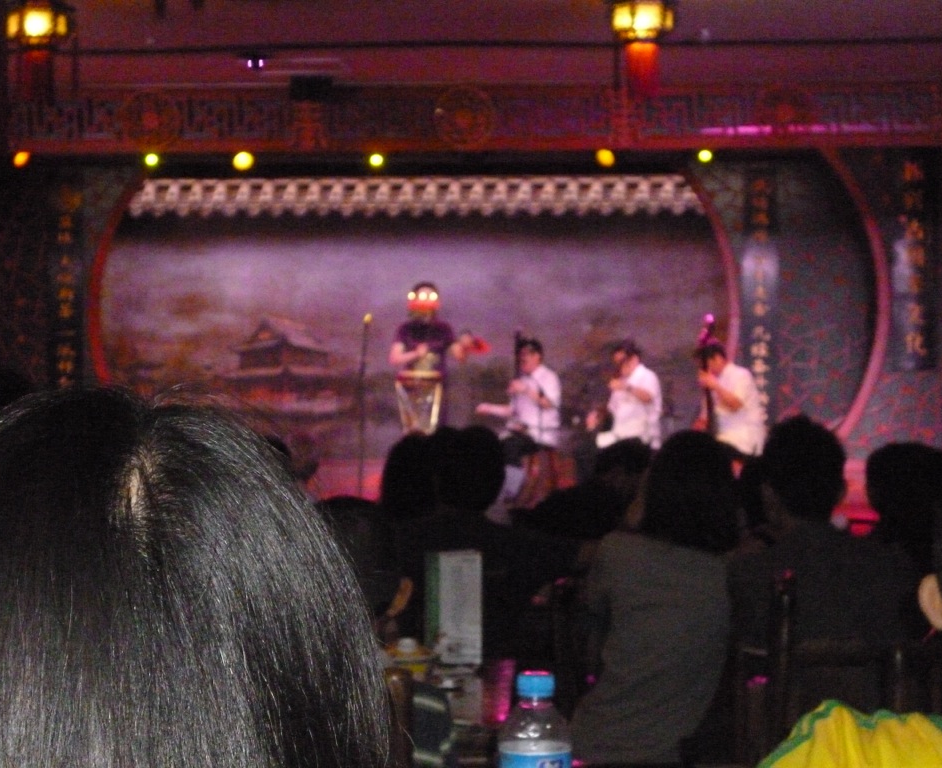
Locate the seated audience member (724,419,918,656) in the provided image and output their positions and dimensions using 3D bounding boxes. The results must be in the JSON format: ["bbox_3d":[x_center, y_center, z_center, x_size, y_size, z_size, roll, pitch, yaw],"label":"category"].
[{"bbox_3d":[0.805,0.707,5.289,0.500,1.270,0.750,0,-1,-3],"label":"seated audience member"}]

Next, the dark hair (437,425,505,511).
[{"bbox_3d":[-0.001,0.201,5.500,0.175,0.220,0.200,0,-1,3],"label":"dark hair"}]

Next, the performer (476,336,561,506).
[{"bbox_3d":[0.360,0.287,17.489,0.750,1.280,0.550,1,-1,-40],"label":"performer"}]

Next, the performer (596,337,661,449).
[{"bbox_3d":[1.157,0.313,17.489,0.750,1.270,0.550,1,-1,-40],"label":"performer"}]

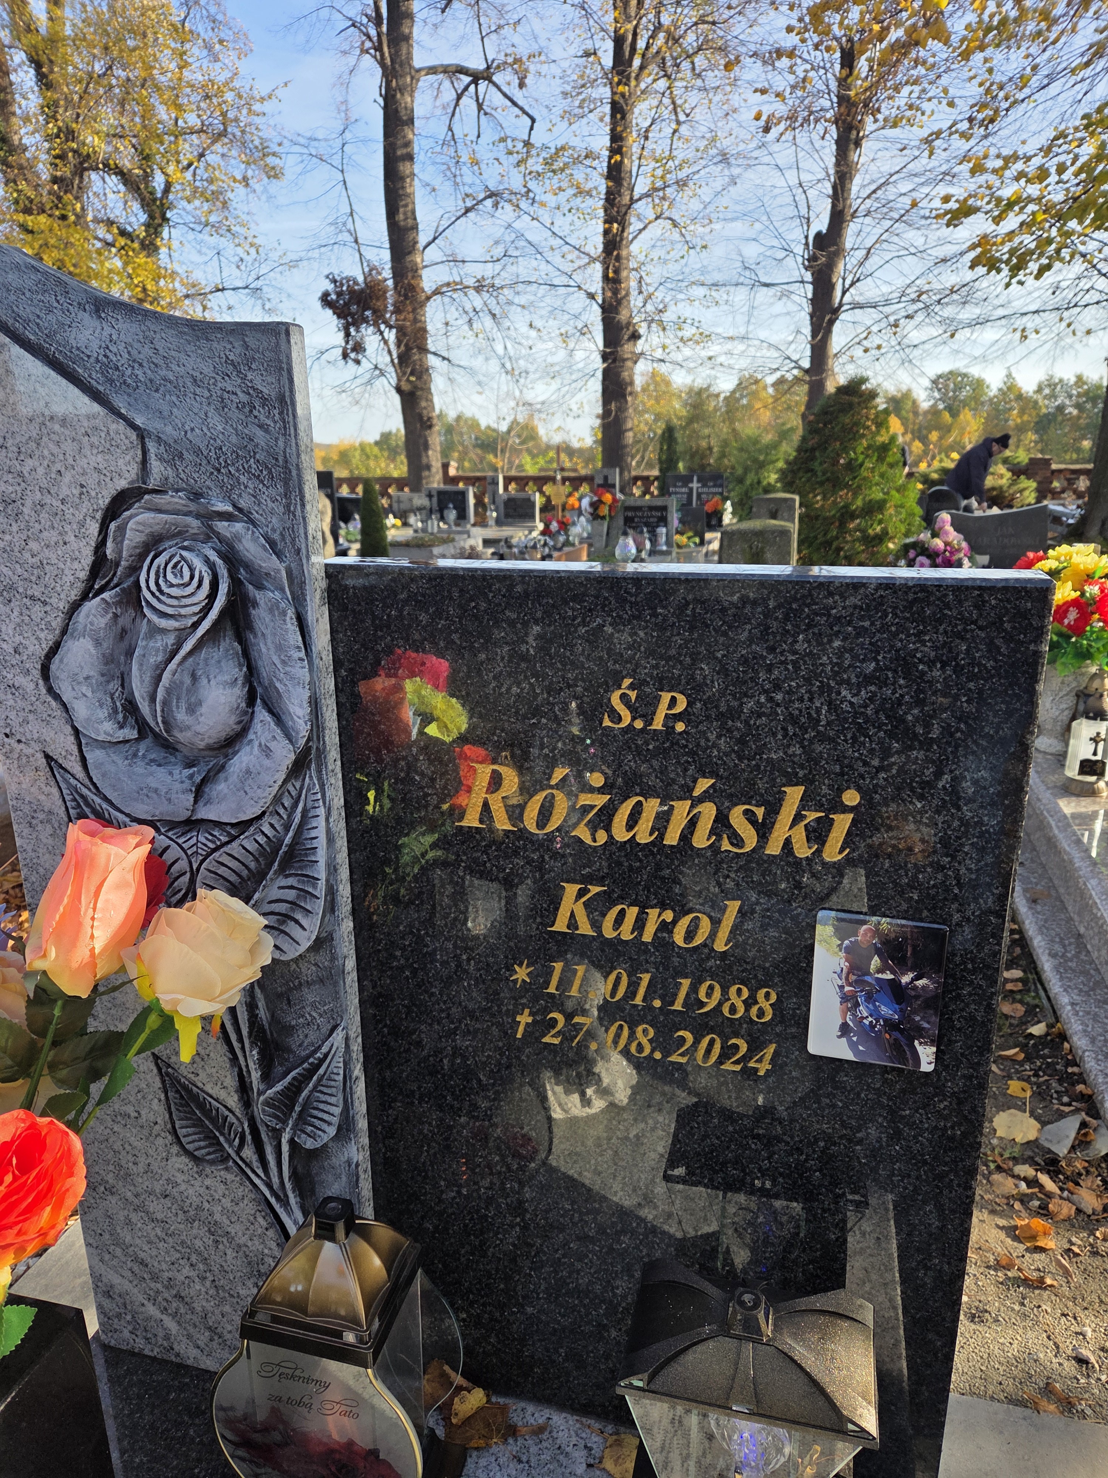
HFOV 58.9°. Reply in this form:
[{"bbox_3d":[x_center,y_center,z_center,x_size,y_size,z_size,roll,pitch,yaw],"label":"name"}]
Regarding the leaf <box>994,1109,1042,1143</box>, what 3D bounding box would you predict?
[{"bbox_3d":[0.817,0.681,1.729,0.077,0.013,0.086,5,18,20],"label":"leaf"}]

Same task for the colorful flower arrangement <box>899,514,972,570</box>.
[{"bbox_3d":[1.949,-0.955,5.000,0.380,0.380,0.280,3,17,14],"label":"colorful flower arrangement"}]

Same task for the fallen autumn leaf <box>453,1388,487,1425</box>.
[{"bbox_3d":[-0.082,0.618,0.912,0.036,0.013,0.026,-16,23,-42],"label":"fallen autumn leaf"}]

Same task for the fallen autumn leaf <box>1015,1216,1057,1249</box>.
[{"bbox_3d":[0.731,0.748,1.489,0.058,0.026,0.050,5,18,20],"label":"fallen autumn leaf"}]

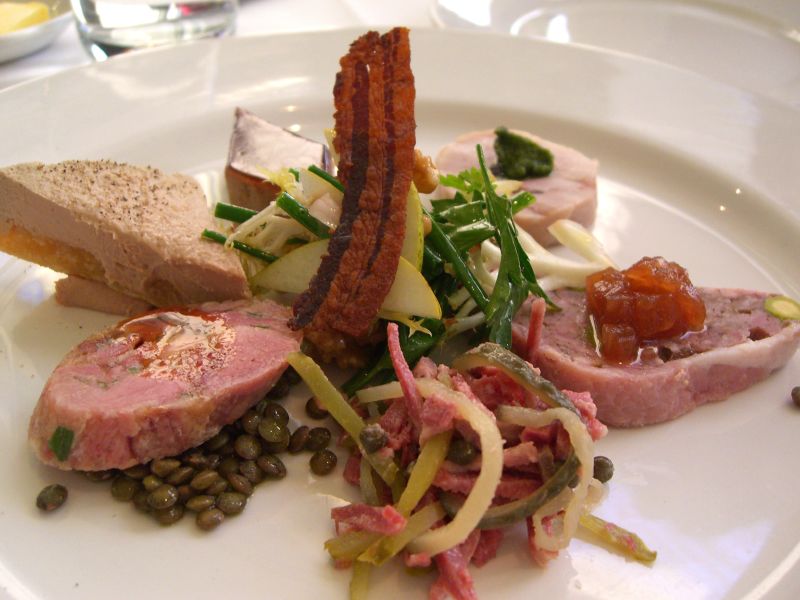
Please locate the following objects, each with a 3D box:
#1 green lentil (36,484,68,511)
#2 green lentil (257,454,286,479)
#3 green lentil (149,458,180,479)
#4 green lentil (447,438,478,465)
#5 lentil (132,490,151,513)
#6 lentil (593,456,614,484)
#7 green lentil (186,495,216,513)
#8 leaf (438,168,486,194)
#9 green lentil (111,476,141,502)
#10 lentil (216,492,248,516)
[{"bbox_3d":[-0.068,0.039,0.171,0.006,0.004,0.006,-13,28,9],"label":"green lentil"},{"bbox_3d":[-0.026,0.034,0.177,0.004,0.007,0.007,-45,25,6],"label":"green lentil"},{"bbox_3d":[-0.048,0.035,0.181,0.006,0.004,0.006,-9,14,0],"label":"green lentil"},{"bbox_3d":[0.012,0.029,0.170,0.006,0.003,0.006,1,37,-1],"label":"green lentil"},{"bbox_3d":[-0.049,0.039,0.170,0.006,0.004,0.006,-19,44,13],"label":"lentil"},{"bbox_3d":[0.040,0.034,0.177,0.006,0.006,0.004,27,-5,-17],"label":"lentil"},{"bbox_3d":[-0.037,0.038,0.165,0.006,0.003,0.006,-17,-6,13],"label":"green lentil"},{"bbox_3d":[0.016,-0.031,0.232,0.013,0.004,0.009,1,57,0],"label":"leaf"},{"bbox_3d":[-0.056,0.039,0.181,0.006,0.004,0.006,1,35,0],"label":"green lentil"},{"bbox_3d":[-0.034,0.041,0.178,0.006,0.004,0.006,1,35,0],"label":"lentil"}]

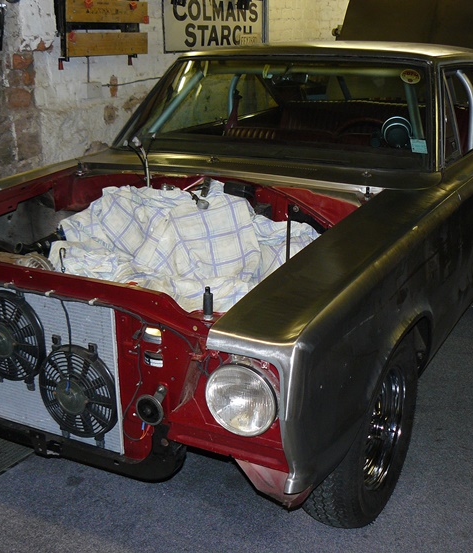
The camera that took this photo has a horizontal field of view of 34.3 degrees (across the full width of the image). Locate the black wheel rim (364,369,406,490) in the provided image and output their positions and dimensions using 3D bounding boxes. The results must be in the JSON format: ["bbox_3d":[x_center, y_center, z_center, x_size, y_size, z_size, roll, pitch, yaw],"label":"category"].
[{"bbox_3d":[0.390,0.461,2.431,0.170,0.392,0.392,9,19,29],"label":"black wheel rim"}]

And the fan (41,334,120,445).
[{"bbox_3d":[-0.462,0.336,2.183,0.275,0.305,0.060,9,19,27],"label":"fan"}]

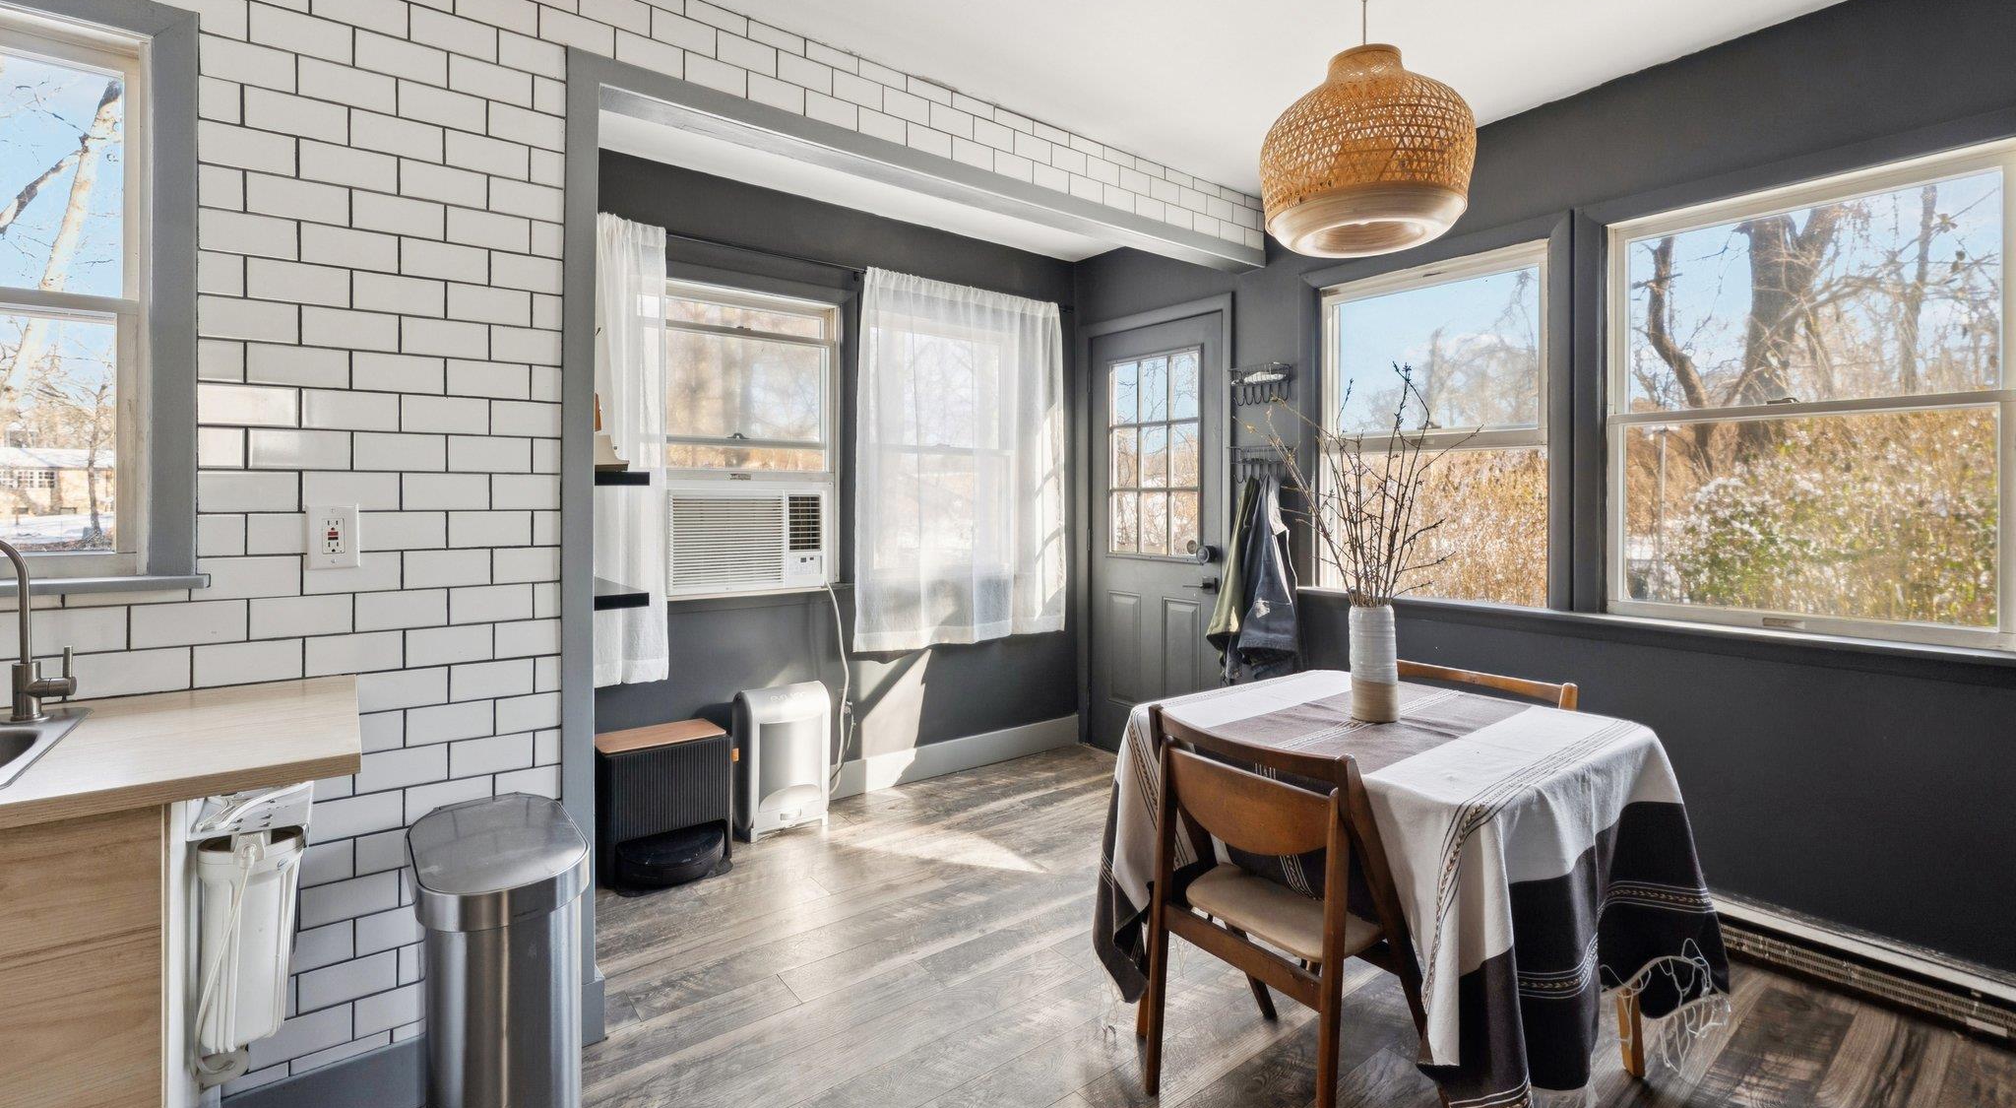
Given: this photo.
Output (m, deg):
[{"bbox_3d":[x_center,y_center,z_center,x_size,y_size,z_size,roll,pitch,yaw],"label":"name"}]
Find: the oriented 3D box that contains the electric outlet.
[{"bbox_3d":[-1.286,-0.033,1.603,0.079,0.124,0.012,-2,3,-37],"label":"electric outlet"}]

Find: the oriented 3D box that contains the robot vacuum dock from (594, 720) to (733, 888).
[{"bbox_3d":[-1.153,0.833,2.820,0.405,0.435,0.340,-2,3,-37],"label":"robot vacuum dock"}]

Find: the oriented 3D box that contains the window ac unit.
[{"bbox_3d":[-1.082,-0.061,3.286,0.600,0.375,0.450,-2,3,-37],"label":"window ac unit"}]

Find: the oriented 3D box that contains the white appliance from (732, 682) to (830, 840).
[{"bbox_3d":[-0.863,0.777,3.210,0.300,0.520,0.200,-2,3,-37],"label":"white appliance"}]

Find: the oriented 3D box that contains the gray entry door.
[{"bbox_3d":[0.665,-0.040,3.884,0.045,2.030,0.815,-2,3,-37],"label":"gray entry door"}]

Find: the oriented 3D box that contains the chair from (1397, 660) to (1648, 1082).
[{"bbox_3d":[1.020,0.700,1.985,0.490,0.810,0.460,-2,3,-37],"label":"chair"}]

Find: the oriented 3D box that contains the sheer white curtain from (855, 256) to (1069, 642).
[{"bbox_3d":[-0.174,-0.401,3.752,1.130,1.580,0.080,-2,3,-37],"label":"sheer white curtain"}]

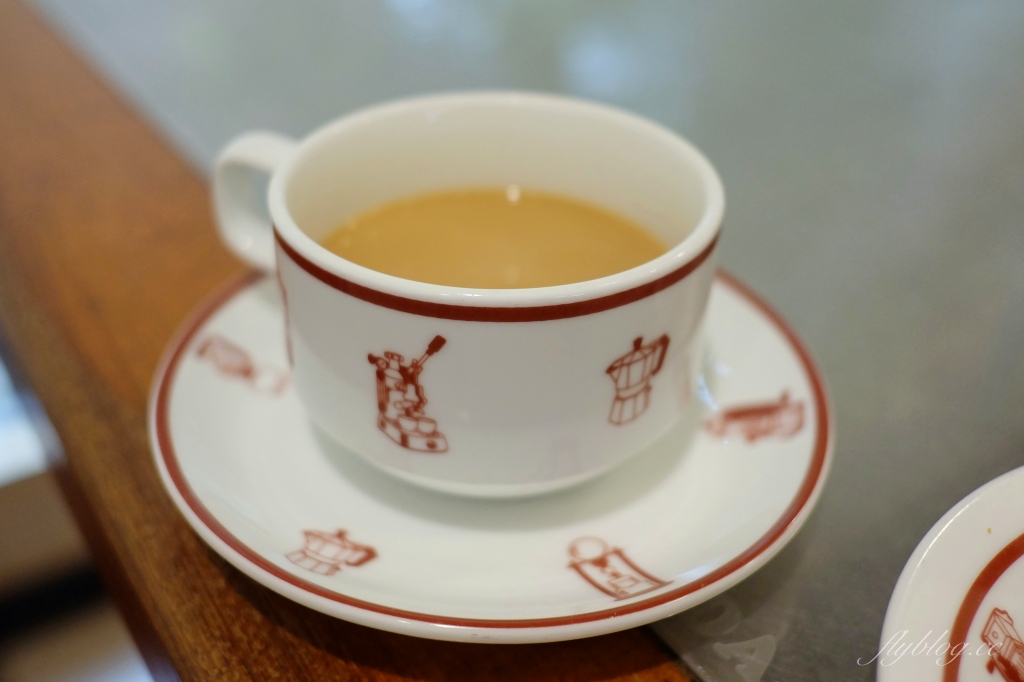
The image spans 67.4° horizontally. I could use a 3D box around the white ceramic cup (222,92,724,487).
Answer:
[{"bbox_3d":[-0.013,-0.013,0.169,0.108,0.059,0.087,12,38,14],"label":"white ceramic cup"}]

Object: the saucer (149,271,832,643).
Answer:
[{"bbox_3d":[-0.004,0.009,0.181,0.147,0.022,0.147,2,37,0],"label":"saucer"}]

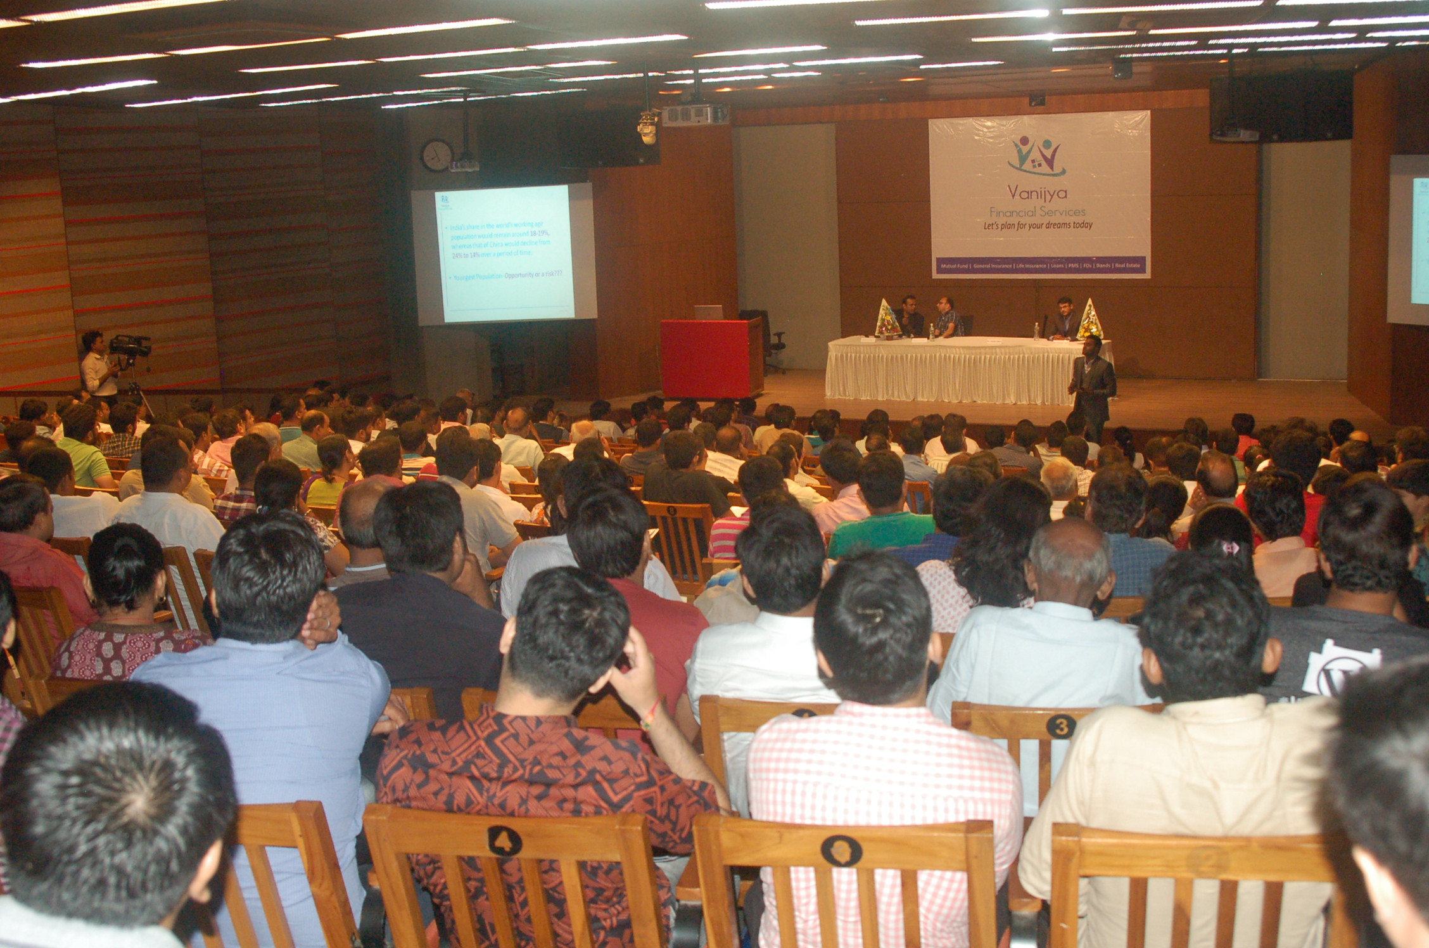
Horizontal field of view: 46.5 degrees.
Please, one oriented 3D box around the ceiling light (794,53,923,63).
[{"bbox_3d":[1.276,-3.683,14.800,1.220,0.060,0.100,3,12,23],"label":"ceiling light"}]

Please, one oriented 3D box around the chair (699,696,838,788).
[{"bbox_3d":[0.266,0.869,3.864,0.500,0.900,0.580,0,11,12],"label":"chair"}]

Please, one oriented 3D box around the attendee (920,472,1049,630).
[{"bbox_3d":[0.823,0.568,4.705,0.500,1.220,0.750,0,11,12],"label":"attendee"}]

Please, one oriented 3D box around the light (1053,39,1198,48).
[{"bbox_3d":[3.475,-3.632,14.100,1.220,0.060,0.100,1,11,16],"label":"light"}]

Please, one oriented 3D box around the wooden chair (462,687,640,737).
[{"bbox_3d":[-0.250,0.852,3.717,0.480,0.930,0.550,0,11,10],"label":"wooden chair"}]

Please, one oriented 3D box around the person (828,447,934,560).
[{"bbox_3d":[0.748,0.493,7.112,0.500,1.260,0.780,0,11,11],"label":"person"}]

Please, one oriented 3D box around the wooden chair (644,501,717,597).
[{"bbox_3d":[-0.051,0.538,8.721,0.500,0.900,0.580,3,12,26],"label":"wooden chair"}]

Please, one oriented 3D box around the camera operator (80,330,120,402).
[{"bbox_3d":[-6.710,-0.738,18.355,0.450,1.680,0.500,-3,11,-8],"label":"camera operator"}]

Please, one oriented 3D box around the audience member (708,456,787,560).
[{"bbox_3d":[0.285,0.500,7.301,0.480,1.250,0.780,2,12,21],"label":"audience member"}]

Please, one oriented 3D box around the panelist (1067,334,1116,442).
[{"bbox_3d":[4.114,-0.659,18.159,0.520,1.720,0.420,4,12,27],"label":"panelist"}]

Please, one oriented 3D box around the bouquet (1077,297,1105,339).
[{"bbox_3d":[4.756,-1.950,21.001,0.340,0.520,0.220,2,11,20],"label":"bouquet"}]

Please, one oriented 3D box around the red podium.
[{"bbox_3d":[-0.009,-1.555,22.203,1.241,1.080,0.620,2,11,20],"label":"red podium"}]

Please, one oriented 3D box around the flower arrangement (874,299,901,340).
[{"bbox_3d":[2.279,-2.032,21.900,0.360,0.540,0.220,3,12,25],"label":"flower arrangement"}]

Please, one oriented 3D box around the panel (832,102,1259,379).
[{"bbox_3d":[4.510,-3.155,23.134,5.836,3.594,0.100,3,12,23],"label":"panel"}]

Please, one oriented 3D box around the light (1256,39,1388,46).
[{"bbox_3d":[5.697,-4.013,15.600,1.220,0.060,0.100,0,11,12],"label":"light"}]

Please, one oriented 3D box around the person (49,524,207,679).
[{"bbox_3d":[-1.426,0.680,4.461,0.460,1.220,0.760,-2,11,4],"label":"person"}]

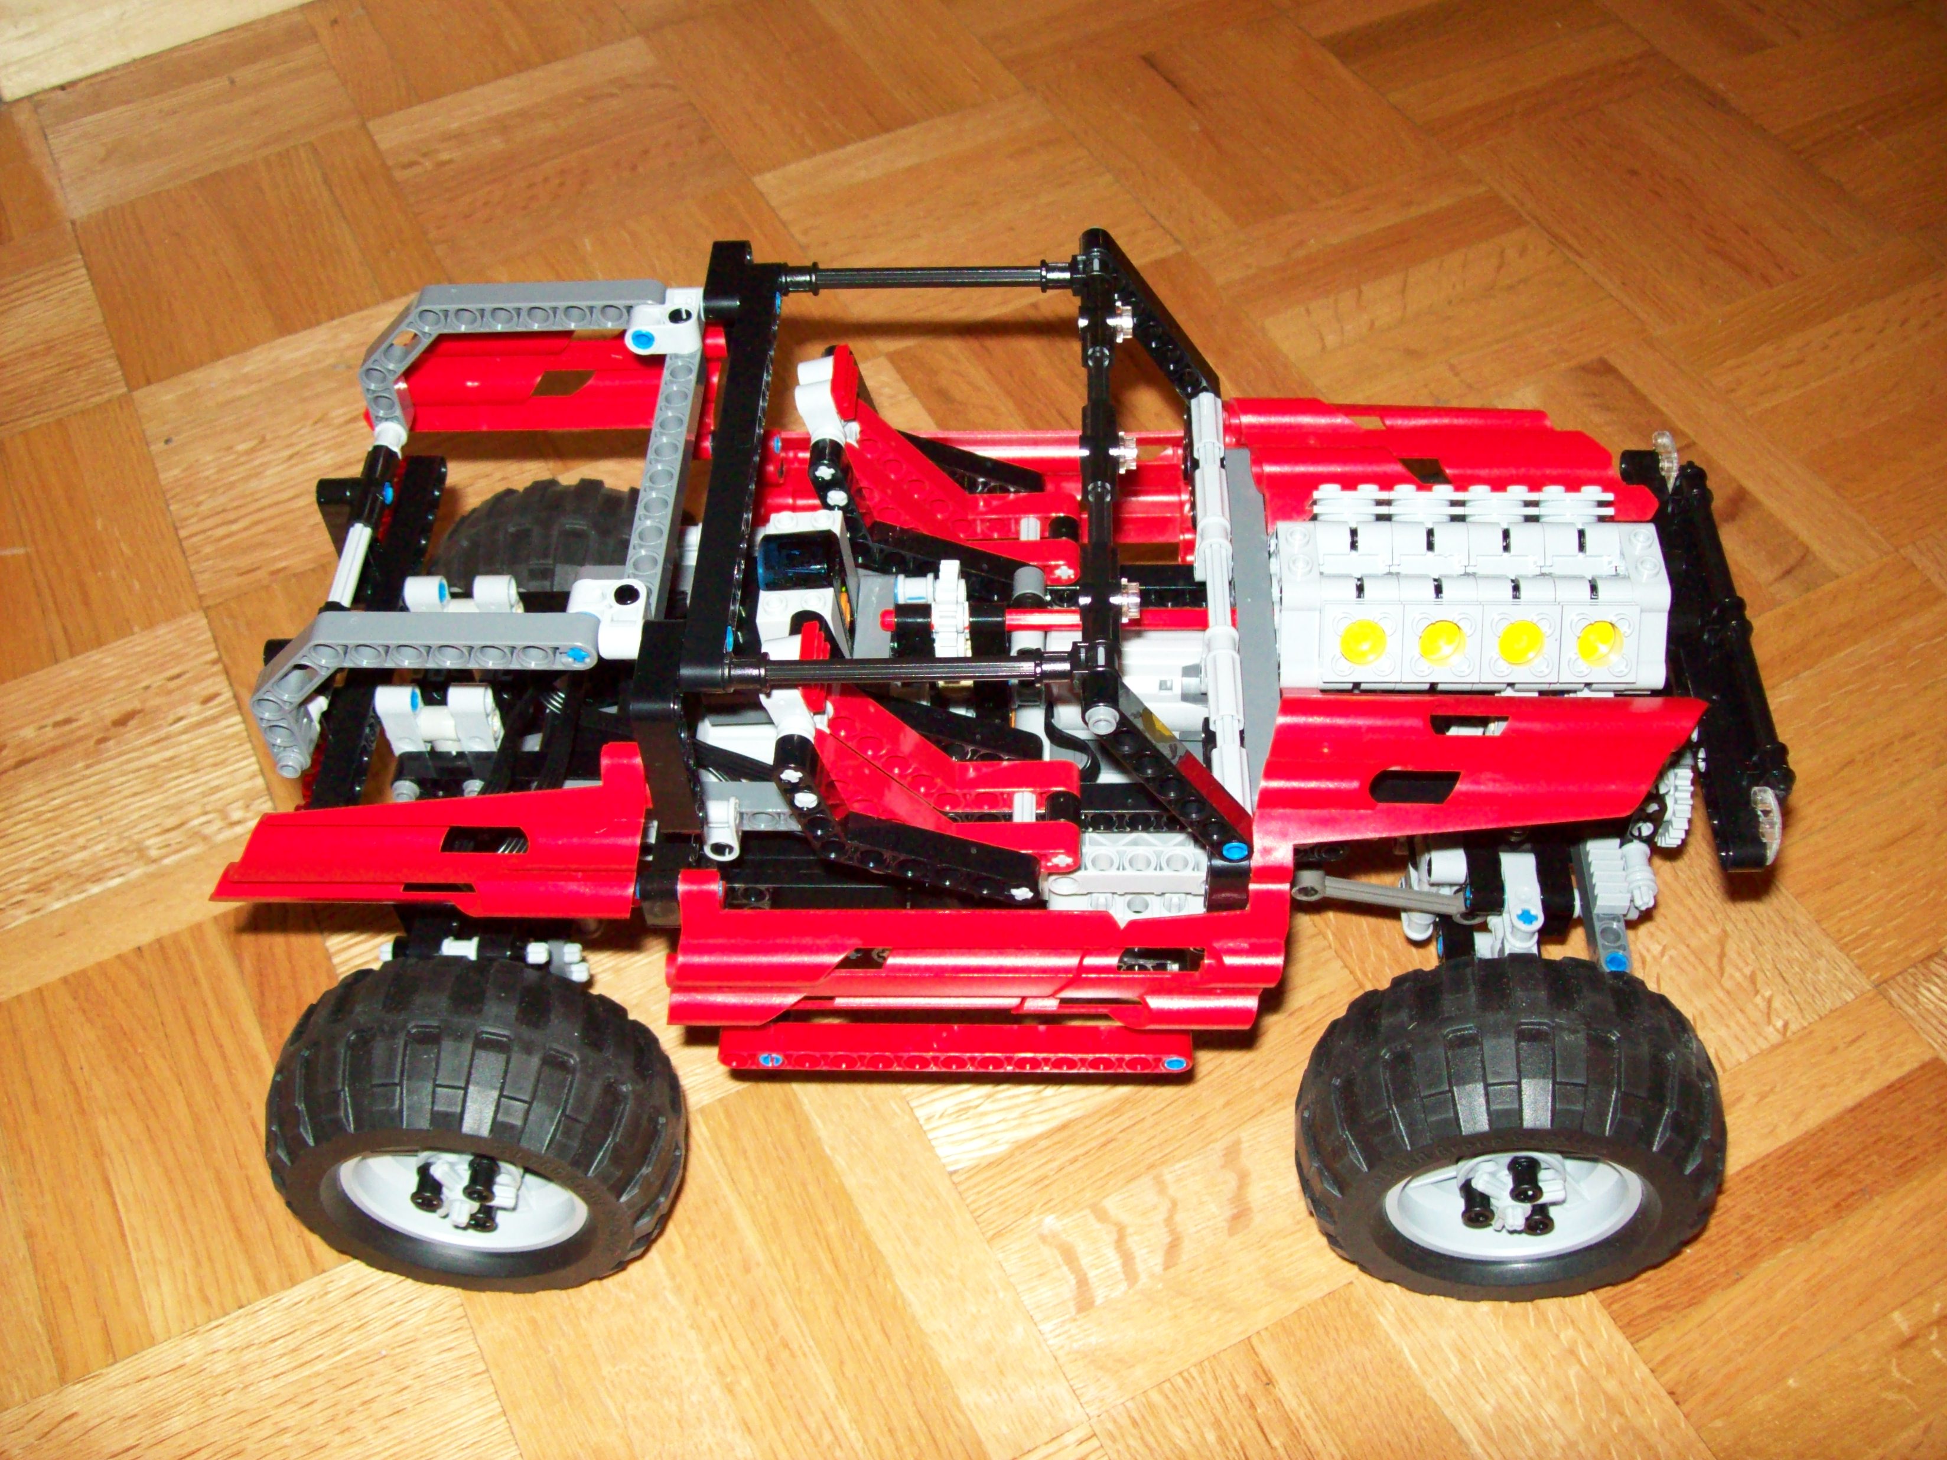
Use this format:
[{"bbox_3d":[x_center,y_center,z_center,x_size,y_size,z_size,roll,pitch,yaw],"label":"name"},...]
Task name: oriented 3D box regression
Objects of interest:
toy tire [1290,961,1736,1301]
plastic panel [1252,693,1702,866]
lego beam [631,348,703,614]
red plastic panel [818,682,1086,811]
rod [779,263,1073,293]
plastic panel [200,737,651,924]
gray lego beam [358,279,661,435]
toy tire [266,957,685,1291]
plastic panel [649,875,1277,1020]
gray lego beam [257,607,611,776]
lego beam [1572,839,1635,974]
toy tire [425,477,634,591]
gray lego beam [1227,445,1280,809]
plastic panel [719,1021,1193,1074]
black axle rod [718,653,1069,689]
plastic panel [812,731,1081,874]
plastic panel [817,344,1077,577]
[{"bbox_3d":[0.121,0.093,0.459,0.096,0.096,0.045,1,51,4],"label":"toy tire"},{"bbox_3d":[0.101,0.010,0.402,0.094,0.013,0.041,0,52,3],"label":"plastic panel"},{"bbox_3d":[-0.063,-0.050,0.414,0.008,0.008,0.087,0,51,3],"label":"lego beam"},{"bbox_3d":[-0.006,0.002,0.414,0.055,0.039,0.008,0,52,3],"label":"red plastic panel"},{"bbox_3d":[-0.010,-0.098,0.440,0.064,0.007,0.007,0,51,3],"label":"rod"},{"bbox_3d":[-0.105,0.021,0.405,0.086,0.013,0.042,0,52,3],"label":"plastic panel"},{"bbox_3d":[-0.101,-0.082,0.453,0.071,0.040,0.008,0,51,3],"label":"gray lego beam"},{"bbox_3d":[-0.113,0.093,0.468,0.096,0.096,0.045,2,51,5],"label":"toy tire"},{"bbox_3d":[-0.001,0.046,0.419,0.130,0.046,0.014,0,52,3],"label":"plastic panel"},{"bbox_3d":[-0.105,-0.007,0.394,0.071,0.039,0.008,0,52,3],"label":"gray lego beam"},{"bbox_3d":[0.155,0.034,0.506,0.008,0.008,0.071,0,51,3],"label":"lego beam"},{"bbox_3d":[-0.106,-0.027,0.564,0.095,0.095,0.044,0,52,3],"label":"toy tire"},{"bbox_3d":[0.061,-0.022,0.441,0.008,0.008,0.104,0,52,3],"label":"gray lego beam"},{"bbox_3d":[-0.004,0.069,0.442,0.103,0.008,0.008,0,51,3],"label":"plastic panel"},{"bbox_3d":[-0.014,-0.011,0.370,0.064,0.007,0.007,0,51,3],"label":"black axle rod"},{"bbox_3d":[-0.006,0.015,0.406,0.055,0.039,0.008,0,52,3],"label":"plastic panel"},{"bbox_3d":[-0.003,-0.059,0.453,0.056,0.056,0.026,0,51,3],"label":"plastic panel"}]

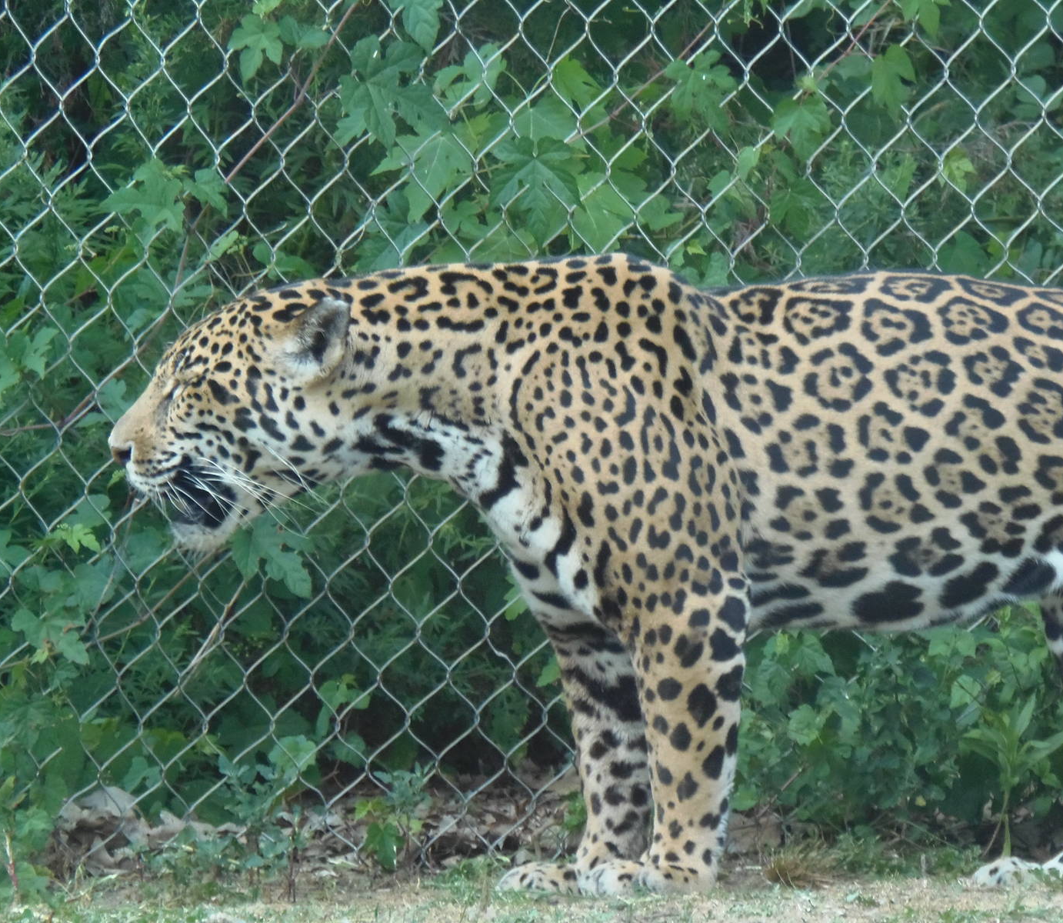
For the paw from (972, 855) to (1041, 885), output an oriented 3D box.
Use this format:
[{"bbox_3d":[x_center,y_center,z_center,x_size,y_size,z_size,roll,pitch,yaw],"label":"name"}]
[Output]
[{"bbox_3d":[0.434,0.374,9.070,0.075,0.029,0.075,0,2,0],"label":"paw"}]

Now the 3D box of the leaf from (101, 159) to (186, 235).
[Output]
[{"bbox_3d":[-0.364,-0.248,9.310,0.079,0.071,0.030,0,2,0],"label":"leaf"}]

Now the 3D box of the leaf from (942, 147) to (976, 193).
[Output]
[{"bbox_3d":[0.454,-0.310,10.530,0.036,0.048,0.018,1,4,0],"label":"leaf"}]

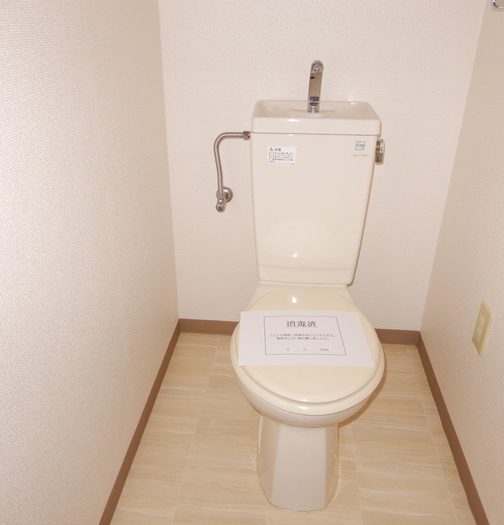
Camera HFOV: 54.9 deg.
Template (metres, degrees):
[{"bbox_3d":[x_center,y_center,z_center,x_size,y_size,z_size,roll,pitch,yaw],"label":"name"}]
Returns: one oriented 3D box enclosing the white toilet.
[{"bbox_3d":[0.146,0.092,1.263,0.368,0.853,0.735,3,28,4],"label":"white toilet"}]

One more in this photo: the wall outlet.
[{"bbox_3d":[0.563,0.164,1.188,0.009,0.118,0.068,3,28,4],"label":"wall outlet"}]

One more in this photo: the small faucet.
[{"bbox_3d":[0.164,-0.444,1.240,0.032,0.132,0.090,3,28,4],"label":"small faucet"}]

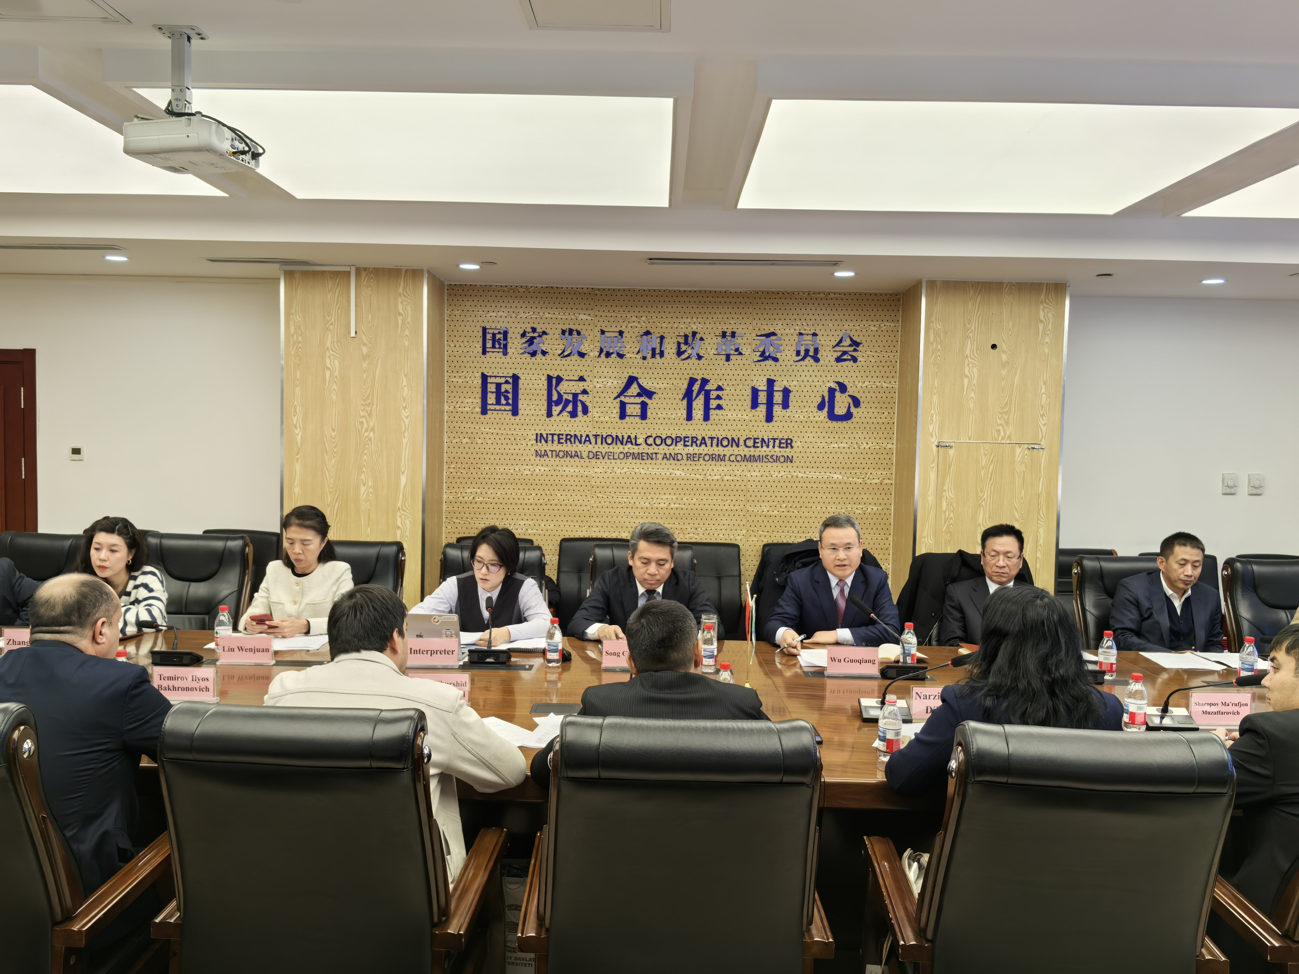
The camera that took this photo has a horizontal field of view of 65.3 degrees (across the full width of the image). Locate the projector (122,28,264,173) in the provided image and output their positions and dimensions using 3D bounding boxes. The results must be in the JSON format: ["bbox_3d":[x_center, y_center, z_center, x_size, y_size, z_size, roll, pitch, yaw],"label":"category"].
[{"bbox_3d":[-1.358,-1.155,3.022,0.290,0.390,0.260,2,3,11],"label":"projector"}]

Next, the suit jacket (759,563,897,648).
[{"bbox_3d":[0.811,0.652,4.530,0.600,0.600,0.470,2,3,6],"label":"suit jacket"}]

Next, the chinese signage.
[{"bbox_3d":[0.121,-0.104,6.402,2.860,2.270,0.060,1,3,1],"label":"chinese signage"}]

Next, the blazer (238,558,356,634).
[{"bbox_3d":[-1.542,0.568,4.471,0.460,0.500,0.440,1,3,1],"label":"blazer"}]

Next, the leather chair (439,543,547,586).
[{"bbox_3d":[-0.785,0.828,4.807,0.650,1.060,0.680,1,3,1],"label":"leather chair"}]

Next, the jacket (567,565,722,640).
[{"bbox_3d":[-0.023,0.649,4.511,0.660,0.590,0.500,1,3,1],"label":"jacket"}]

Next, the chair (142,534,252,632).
[{"bbox_3d":[-2.263,0.811,4.758,0.630,1.100,0.690,1,3,1],"label":"chair"}]

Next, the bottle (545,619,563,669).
[{"bbox_3d":[-0.371,0.605,3.950,0.063,0.186,0.063,1,3,1],"label":"bottle"}]

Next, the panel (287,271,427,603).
[{"bbox_3d":[-1.712,0.029,5.892,0.820,2.570,0.060,1,3,1],"label":"panel"}]

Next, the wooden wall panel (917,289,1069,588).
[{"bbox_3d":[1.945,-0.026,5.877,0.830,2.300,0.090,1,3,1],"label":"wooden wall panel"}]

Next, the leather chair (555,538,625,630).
[{"bbox_3d":[-0.320,0.814,5.883,0.590,0.990,0.630,1,3,1],"label":"leather chair"}]

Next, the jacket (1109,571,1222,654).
[{"bbox_3d":[2.217,0.668,4.567,0.520,0.550,0.450,1,3,1],"label":"jacket"}]

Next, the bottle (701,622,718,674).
[{"bbox_3d":[0.232,0.620,3.916,0.063,0.186,0.063,1,3,1],"label":"bottle"}]

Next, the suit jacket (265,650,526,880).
[{"bbox_3d":[-0.637,0.685,2.518,0.620,0.620,0.520,1,3,-4],"label":"suit jacket"}]

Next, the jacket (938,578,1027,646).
[{"bbox_3d":[1.572,0.712,4.583,0.560,0.580,0.450,2,3,8],"label":"jacket"}]

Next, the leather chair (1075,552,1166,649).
[{"bbox_3d":[2.405,0.898,4.847,0.650,1.060,0.680,1,3,1],"label":"leather chair"}]

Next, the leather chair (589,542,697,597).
[{"bbox_3d":[-0.045,0.864,4.712,0.630,1.100,0.690,1,3,1],"label":"leather chair"}]

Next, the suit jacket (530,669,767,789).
[{"bbox_3d":[-0.013,0.713,2.500,0.580,0.600,0.460,1,3,1],"label":"suit jacket"}]

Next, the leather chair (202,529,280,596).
[{"bbox_3d":[-2.513,0.793,5.772,0.580,1.020,0.640,2,3,10],"label":"leather chair"}]

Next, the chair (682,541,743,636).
[{"bbox_3d":[0.295,0.828,5.877,0.590,0.990,0.630,1,3,1],"label":"chair"}]

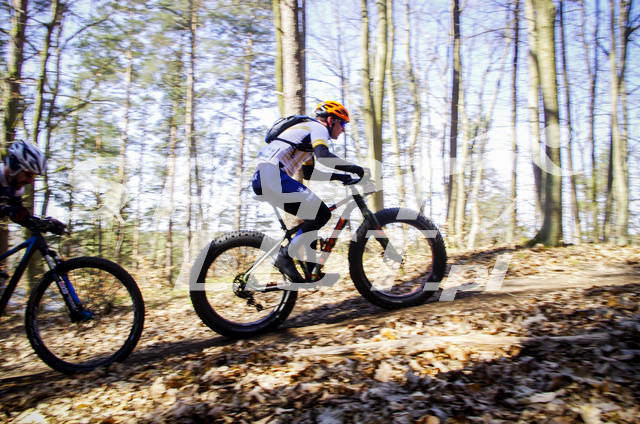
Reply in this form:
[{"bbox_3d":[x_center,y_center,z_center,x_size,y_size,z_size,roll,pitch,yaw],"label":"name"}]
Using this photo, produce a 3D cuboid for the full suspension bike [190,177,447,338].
[{"bbox_3d":[0.007,0.287,3.456,1.900,1.030,0.750,-8,1,-10],"label":"full suspension bike"}]

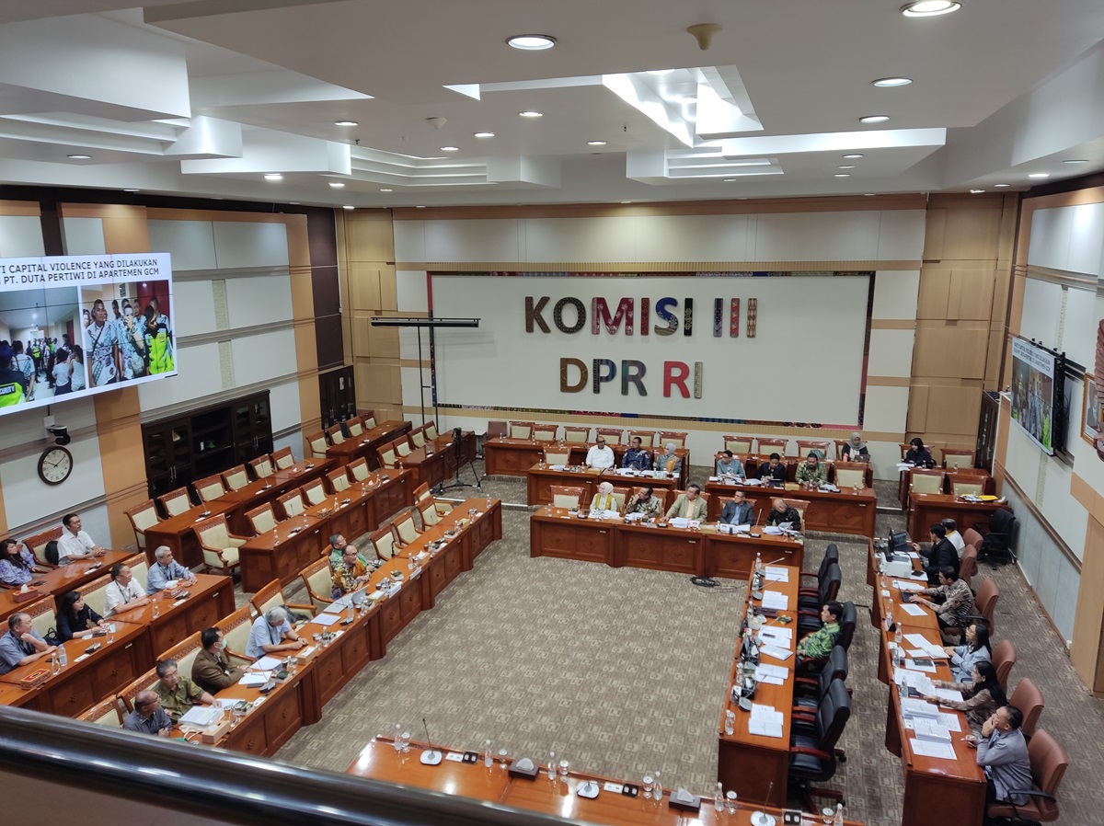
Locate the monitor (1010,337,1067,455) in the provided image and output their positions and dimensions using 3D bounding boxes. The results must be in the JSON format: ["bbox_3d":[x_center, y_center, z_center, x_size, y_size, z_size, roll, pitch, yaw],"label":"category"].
[{"bbox_3d":[7.287,-0.321,11.989,0.150,1.370,2.430,-2,11,18],"label":"monitor"}]

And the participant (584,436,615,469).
[{"bbox_3d":[0.949,1.168,16.318,0.580,1.300,0.850,3,13,17],"label":"participant"}]

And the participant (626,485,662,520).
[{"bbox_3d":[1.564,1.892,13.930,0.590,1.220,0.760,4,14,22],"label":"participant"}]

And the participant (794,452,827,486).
[{"bbox_3d":[4.767,1.464,14.792,0.580,1.280,0.850,3,13,17],"label":"participant"}]

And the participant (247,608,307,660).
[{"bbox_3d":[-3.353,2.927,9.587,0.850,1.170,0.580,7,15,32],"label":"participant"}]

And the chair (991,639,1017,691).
[{"bbox_3d":[4.775,3.026,8.986,0.640,0.930,0.600,3,13,17],"label":"chair"}]

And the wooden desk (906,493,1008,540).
[{"bbox_3d":[7.261,1.930,14.190,1.580,0.760,0.650,3,13,18],"label":"wooden desk"}]

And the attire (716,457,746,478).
[{"bbox_3d":[3.465,1.191,15.529,0.530,0.600,0.500,3,13,18],"label":"attire"}]

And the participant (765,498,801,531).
[{"bbox_3d":[3.890,2.037,13.536,0.570,1.180,0.720,3,13,18],"label":"participant"}]

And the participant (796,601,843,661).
[{"bbox_3d":[3.136,2.849,9.601,0.710,1.270,0.530,3,13,16],"label":"participant"}]

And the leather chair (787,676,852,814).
[{"bbox_3d":[2.557,3.244,7.841,0.700,1.160,0.660,3,13,18],"label":"leather chair"}]

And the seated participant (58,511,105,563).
[{"bbox_3d":[-6.833,2.127,11.870,0.820,1.300,0.560,2,13,11],"label":"seated participant"}]

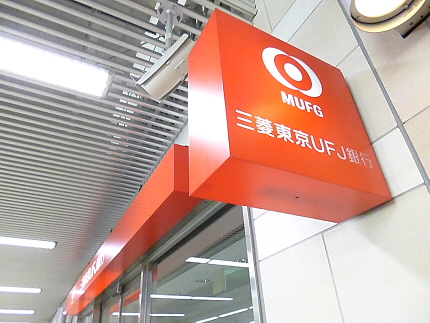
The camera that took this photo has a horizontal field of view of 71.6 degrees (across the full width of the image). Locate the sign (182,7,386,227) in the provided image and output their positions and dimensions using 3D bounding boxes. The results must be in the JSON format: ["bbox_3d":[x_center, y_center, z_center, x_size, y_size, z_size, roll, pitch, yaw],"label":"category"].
[{"bbox_3d":[0.238,-0.150,1.087,0.620,0.626,0.223,14,-37,-25],"label":"sign"}]

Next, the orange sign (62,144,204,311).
[{"bbox_3d":[-1.780,1.750,4.692,0.270,0.410,6.736,14,-37,-25],"label":"orange sign"}]

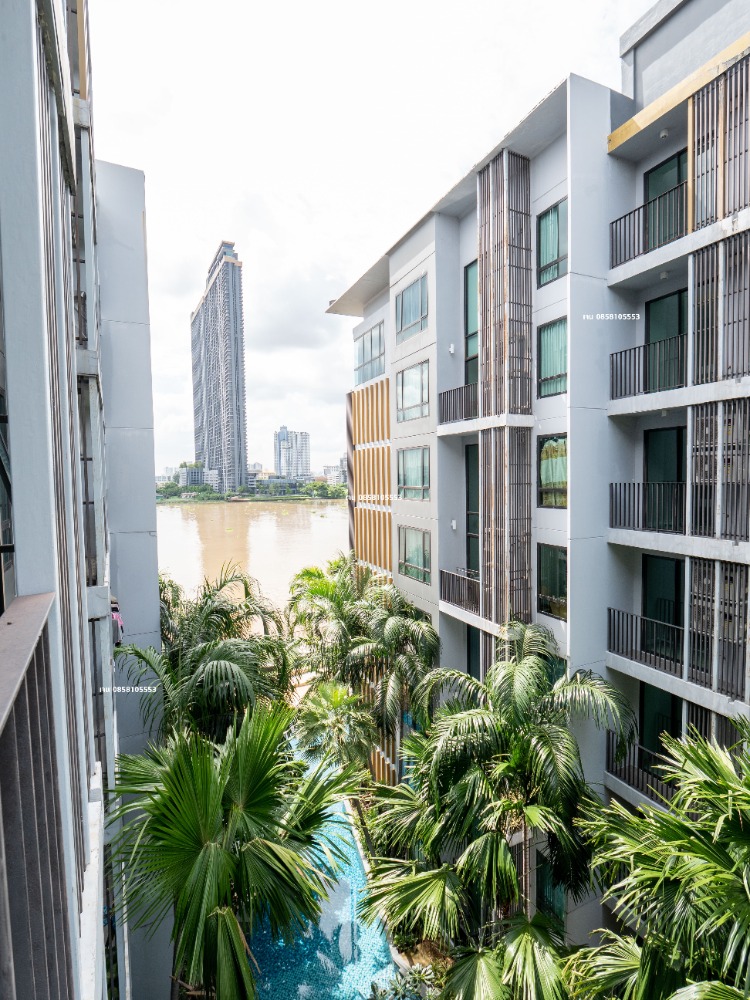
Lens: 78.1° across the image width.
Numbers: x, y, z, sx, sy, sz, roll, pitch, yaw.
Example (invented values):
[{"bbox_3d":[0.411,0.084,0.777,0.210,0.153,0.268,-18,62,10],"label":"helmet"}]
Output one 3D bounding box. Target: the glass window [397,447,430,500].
[{"bbox_3d":[1.375,-0.913,16.365,0.180,1.843,2.237,-2,3,-26],"label":"glass window"}]

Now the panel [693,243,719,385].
[{"bbox_3d":[6.162,-3.461,8.605,0.080,2.420,0.500,-2,3,-26],"label":"panel"}]

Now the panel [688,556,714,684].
[{"bbox_3d":[6.256,2.352,8.866,0.080,2.440,0.480,-2,3,-26],"label":"panel"}]

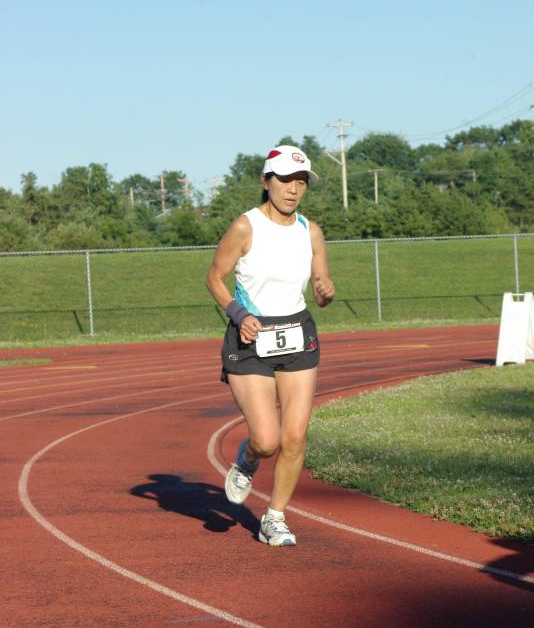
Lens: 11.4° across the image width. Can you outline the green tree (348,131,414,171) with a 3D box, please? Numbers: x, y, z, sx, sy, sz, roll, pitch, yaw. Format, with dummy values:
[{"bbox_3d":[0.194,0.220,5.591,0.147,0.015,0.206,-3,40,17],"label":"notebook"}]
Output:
[{"bbox_3d":[11.360,-12.330,260.000,7.800,11.000,7.800,-3,0,0],"label":"green tree"}]

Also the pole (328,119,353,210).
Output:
[{"bbox_3d":[6.085,-10.438,215.000,2.200,10.500,0.600,-3,1,-17],"label":"pole"}]

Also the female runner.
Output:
[{"bbox_3d":[0.010,0.112,10.400,0.480,1.530,0.620,-3,1,-17],"label":"female runner"}]

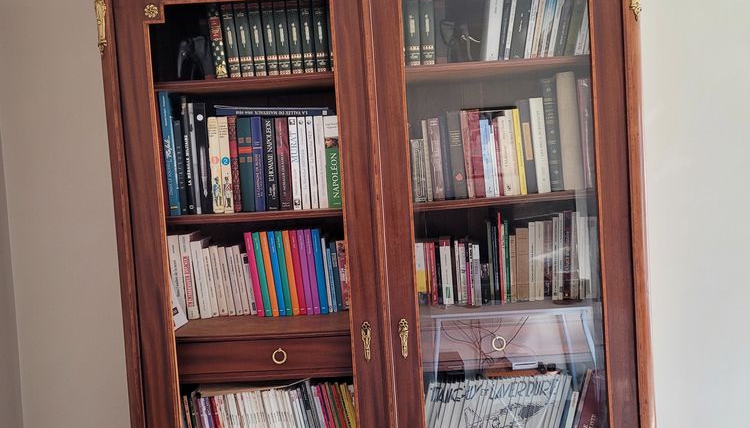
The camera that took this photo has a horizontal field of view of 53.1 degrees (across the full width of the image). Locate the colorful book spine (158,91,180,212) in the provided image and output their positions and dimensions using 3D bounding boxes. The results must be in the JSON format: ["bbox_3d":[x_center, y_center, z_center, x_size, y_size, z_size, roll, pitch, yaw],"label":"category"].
[{"bbox_3d":[-0.510,-0.156,2.000,0.024,0.312,0.230,-5,2,2],"label":"colorful book spine"}]

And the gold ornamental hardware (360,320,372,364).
[{"bbox_3d":[-0.019,0.312,1.822,0.021,0.099,0.009,-3,2,2],"label":"gold ornamental hardware"}]

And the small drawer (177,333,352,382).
[{"bbox_3d":[-0.234,0.354,2.041,0.520,0.106,0.320,-3,2,2],"label":"small drawer"}]

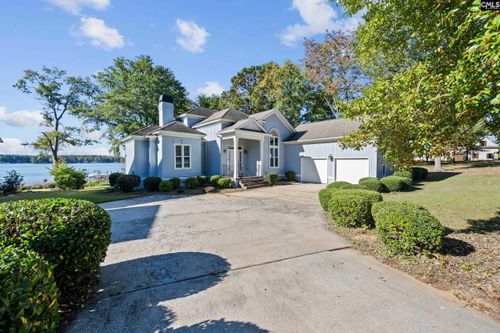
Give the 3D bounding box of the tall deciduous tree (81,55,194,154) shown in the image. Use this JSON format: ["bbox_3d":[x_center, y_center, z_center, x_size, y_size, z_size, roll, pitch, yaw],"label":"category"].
[{"bbox_3d":[-15.448,-6.257,26.000,13.200,17.200,13.000,-1,1,-31],"label":"tall deciduous tree"}]

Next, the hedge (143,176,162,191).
[{"bbox_3d":[-5.811,1.042,11.638,0.989,0.817,0.989,-1,1,-27],"label":"hedge"}]

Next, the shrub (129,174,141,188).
[{"bbox_3d":[-8.831,1.165,14.800,0.980,0.960,0.980,-1,1,-31],"label":"shrub"}]

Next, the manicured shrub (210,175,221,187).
[{"bbox_3d":[-2.680,1.111,15.100,0.850,0.850,0.850,0,1,-10],"label":"manicured shrub"}]

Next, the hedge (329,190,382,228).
[{"bbox_3d":[2.702,1.060,5.029,1.213,0.887,1.334,1,2,29],"label":"hedge"}]

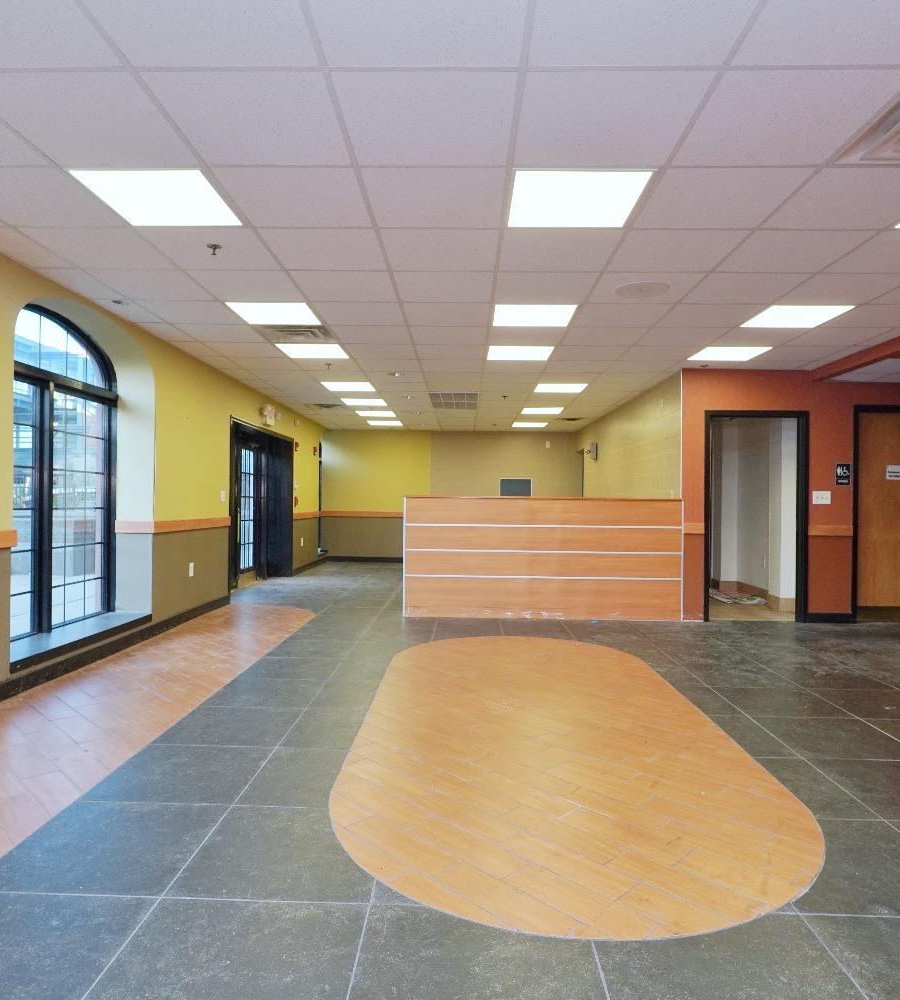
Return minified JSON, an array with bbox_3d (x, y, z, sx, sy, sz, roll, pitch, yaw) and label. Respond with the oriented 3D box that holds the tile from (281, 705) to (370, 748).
[{"bbox_3d":[-0.619,1.171,3.420,0.365,0.012,0.595,1,0,1],"label":"tile"}]

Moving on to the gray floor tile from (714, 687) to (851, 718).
[{"bbox_3d":[1.893,1.174,3.850,0.588,0.012,0.578,1,0,1],"label":"gray floor tile"}]

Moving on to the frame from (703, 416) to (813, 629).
[{"bbox_3d":[2.994,0.162,6.587,1.012,2.069,0.150,1,0,2],"label":"frame"}]

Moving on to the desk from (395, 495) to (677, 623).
[{"bbox_3d":[0.910,0.578,6.882,2.752,1.183,0.600,1,0,2],"label":"desk"}]

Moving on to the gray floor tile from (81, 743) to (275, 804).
[{"bbox_3d":[-1.081,1.129,2.754,0.578,0.012,0.578,1,0,1],"label":"gray floor tile"}]

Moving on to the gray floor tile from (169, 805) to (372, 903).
[{"bbox_3d":[-0.527,1.168,2.227,0.609,0.012,0.595,1,0,1],"label":"gray floor tile"}]

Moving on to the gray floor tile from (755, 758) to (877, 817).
[{"bbox_3d":[1.495,1.193,2.771,0.250,0.012,0.595,1,0,1],"label":"gray floor tile"}]

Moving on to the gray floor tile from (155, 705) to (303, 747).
[{"bbox_3d":[-1.069,1.132,3.335,0.578,0.012,0.578,1,0,1],"label":"gray floor tile"}]

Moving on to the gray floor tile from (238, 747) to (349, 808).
[{"bbox_3d":[-0.637,1.169,2.825,0.359,0.012,0.595,1,0,1],"label":"gray floor tile"}]

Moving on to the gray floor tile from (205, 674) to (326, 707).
[{"bbox_3d":[-1.056,1.135,3.915,0.578,0.012,0.578,1,0,1],"label":"gray floor tile"}]

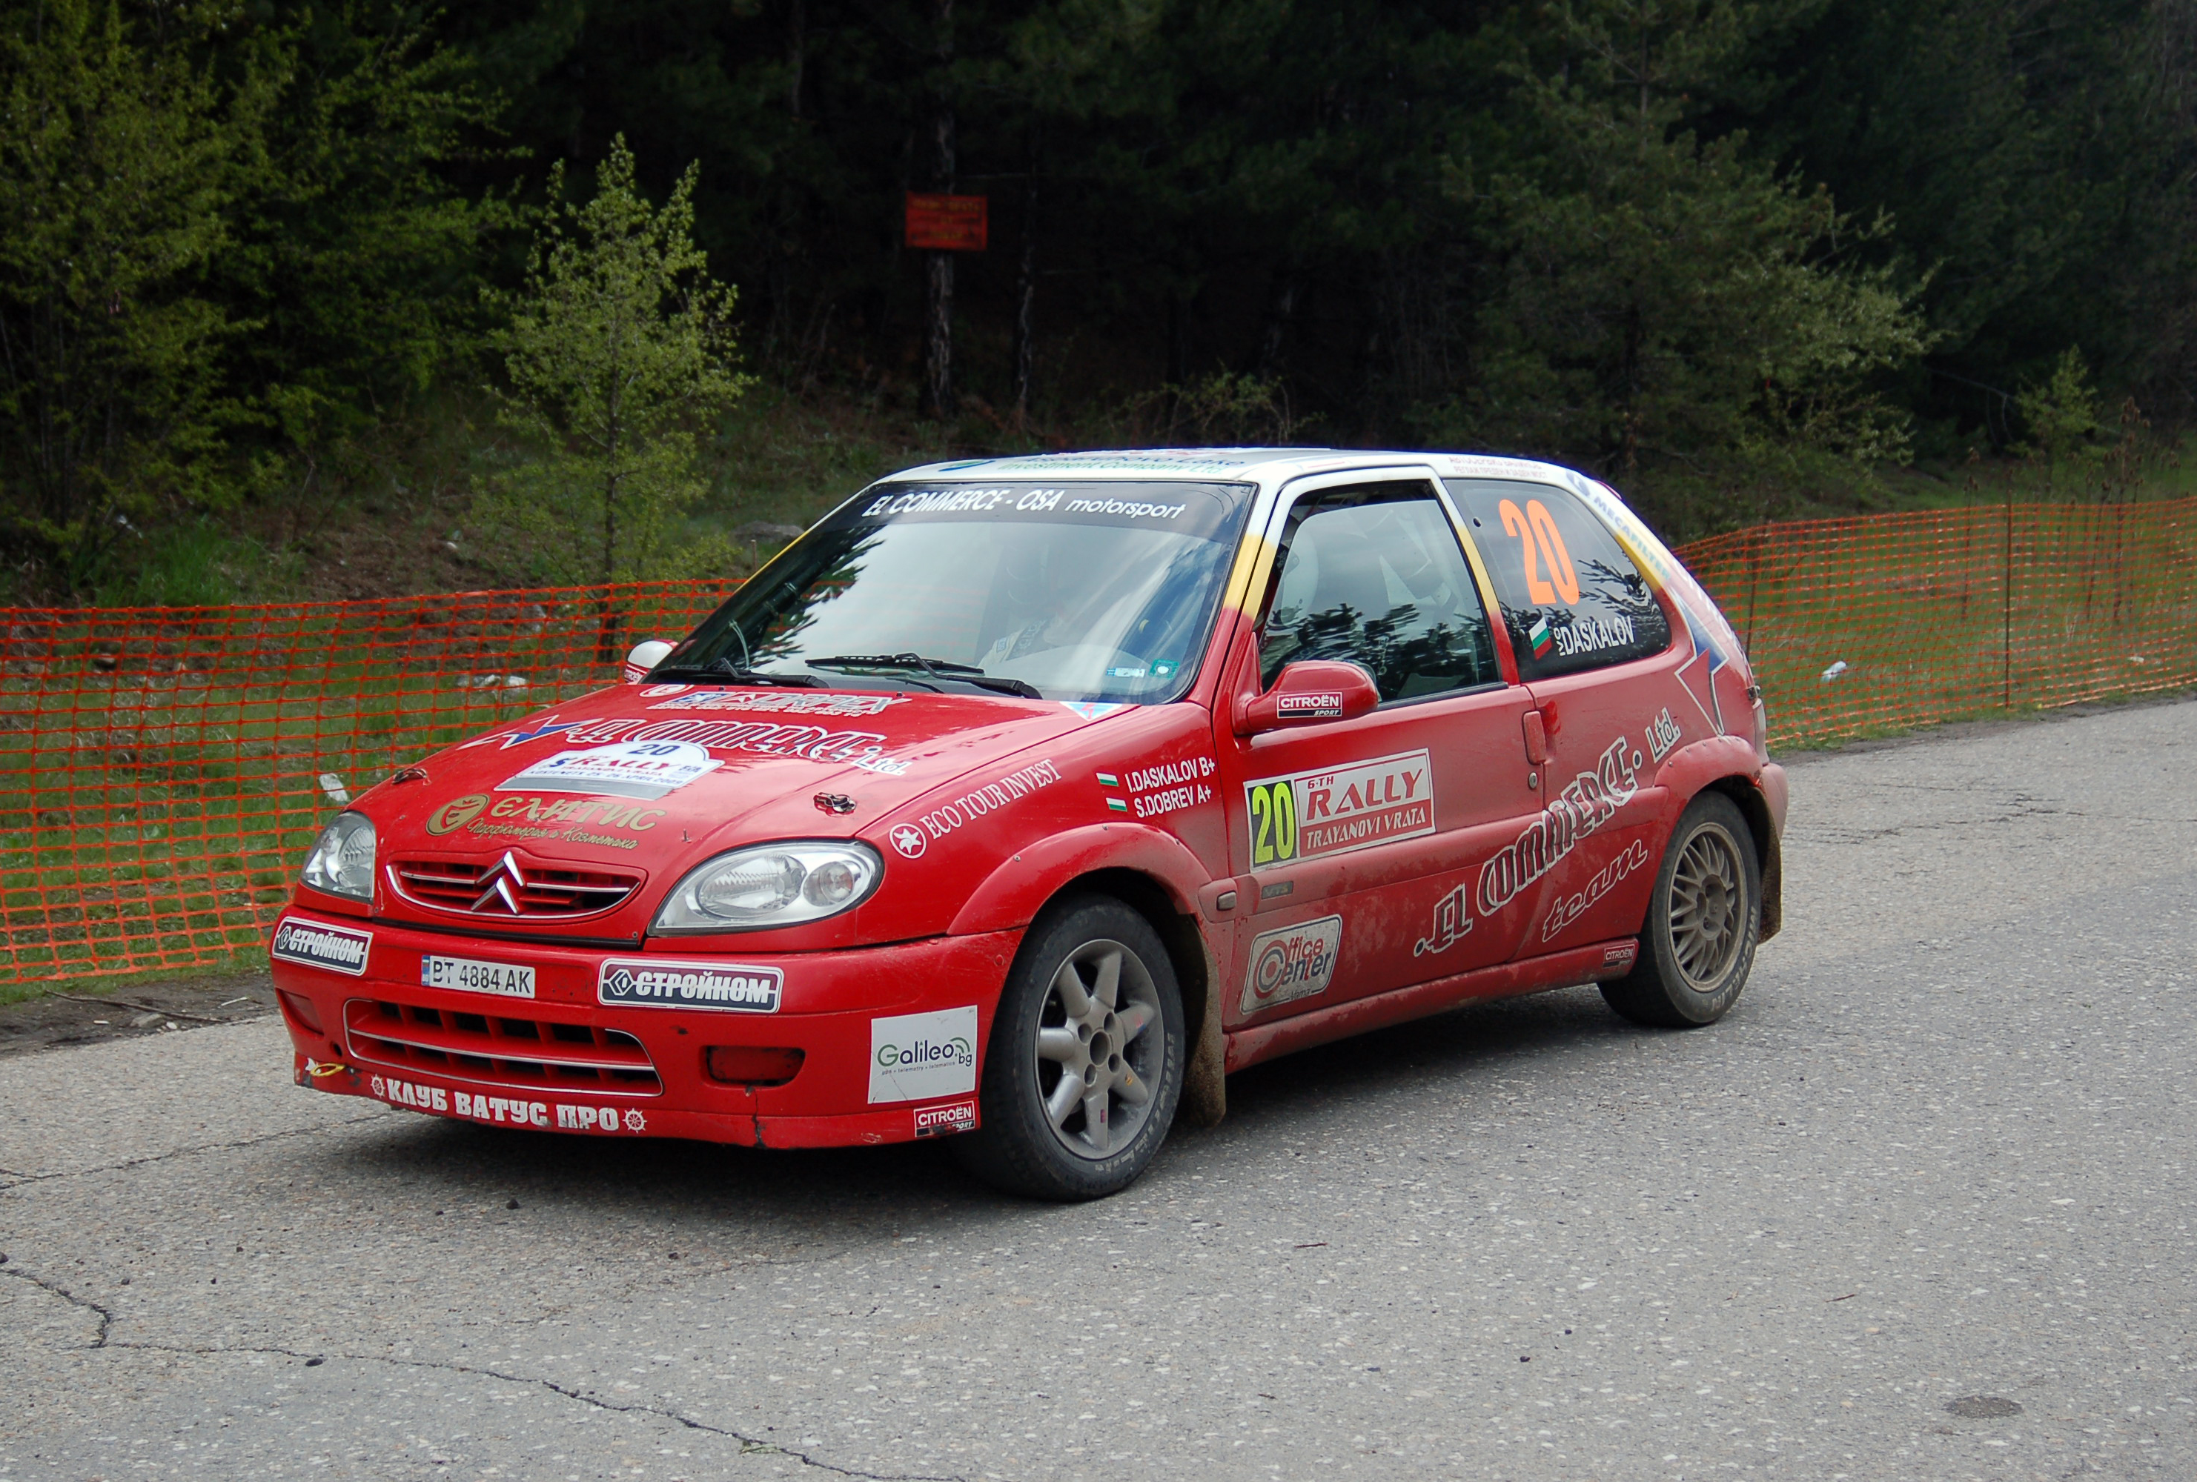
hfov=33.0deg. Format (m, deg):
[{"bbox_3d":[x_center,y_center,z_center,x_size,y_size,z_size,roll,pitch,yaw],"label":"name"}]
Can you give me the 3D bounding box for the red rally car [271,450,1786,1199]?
[{"bbox_3d":[0.047,0.047,7.950,1.660,1.350,3.720,3,6,36],"label":"red rally car"}]

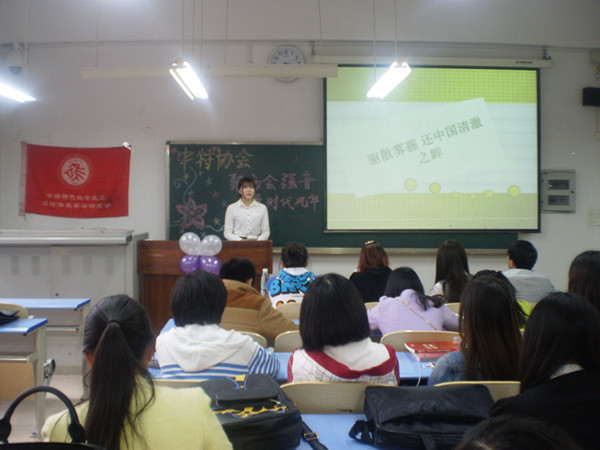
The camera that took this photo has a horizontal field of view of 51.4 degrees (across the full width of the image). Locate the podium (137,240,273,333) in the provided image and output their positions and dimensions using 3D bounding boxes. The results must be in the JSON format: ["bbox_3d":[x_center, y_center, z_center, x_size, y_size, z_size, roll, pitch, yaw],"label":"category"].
[{"bbox_3d":[-0.833,0.662,5.660,1.170,1.060,0.650,0,1,-3],"label":"podium"}]

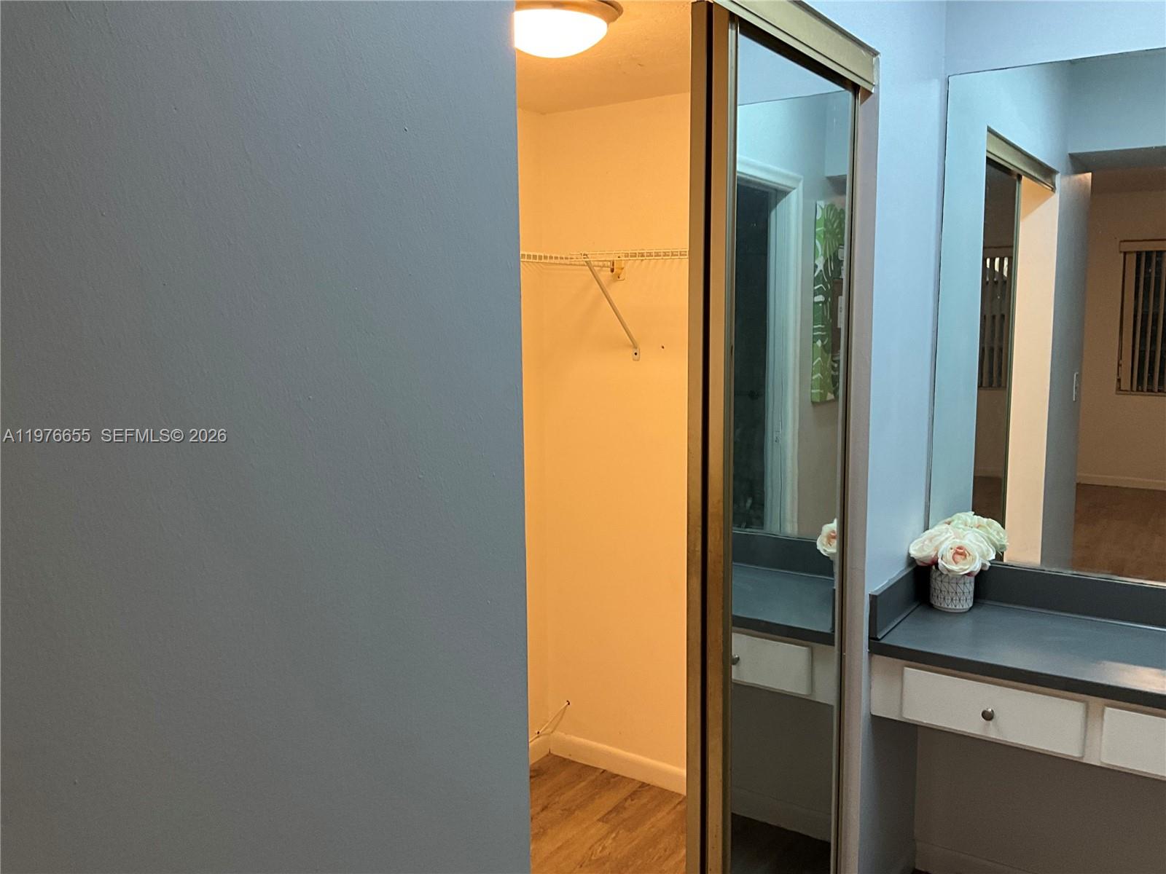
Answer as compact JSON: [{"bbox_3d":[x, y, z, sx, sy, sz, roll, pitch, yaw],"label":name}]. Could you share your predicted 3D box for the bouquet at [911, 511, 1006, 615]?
[{"bbox_3d":[0.925,0.322,2.432,0.188,0.214,0.180,5,9,34],"label":"bouquet"}]

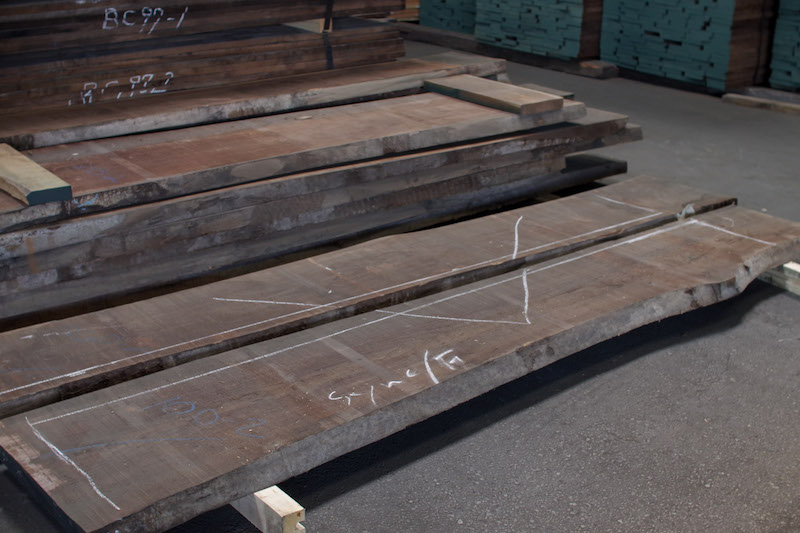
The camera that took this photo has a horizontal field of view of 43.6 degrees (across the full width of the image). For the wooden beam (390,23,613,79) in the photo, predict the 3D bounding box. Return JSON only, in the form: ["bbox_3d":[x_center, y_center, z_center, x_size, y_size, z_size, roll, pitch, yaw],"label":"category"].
[{"bbox_3d":[0.847,-1.971,9.090,0.190,0.097,2.898,-14,25,-33],"label":"wooden beam"}]

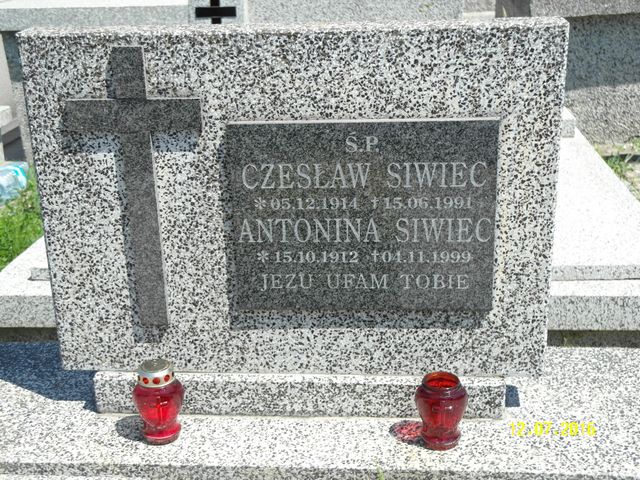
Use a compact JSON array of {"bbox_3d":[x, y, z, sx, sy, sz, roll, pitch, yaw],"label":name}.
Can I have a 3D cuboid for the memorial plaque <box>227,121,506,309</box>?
[{"bbox_3d":[0.067,-0.034,1.389,0.400,0.299,0.020,0,20,5],"label":"memorial plaque"}]

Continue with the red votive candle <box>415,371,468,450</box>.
[{"bbox_3d":[0.185,0.262,1.385,0.080,0.104,0.080,0,20,5],"label":"red votive candle"}]

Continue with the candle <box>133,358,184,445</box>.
[{"bbox_3d":[-0.253,0.255,1.431,0.080,0.125,0.080,0,20,5],"label":"candle"}]

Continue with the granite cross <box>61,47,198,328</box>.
[{"bbox_3d":[-0.273,-0.073,1.403,0.205,0.446,0.020,0,20,5],"label":"granite cross"}]

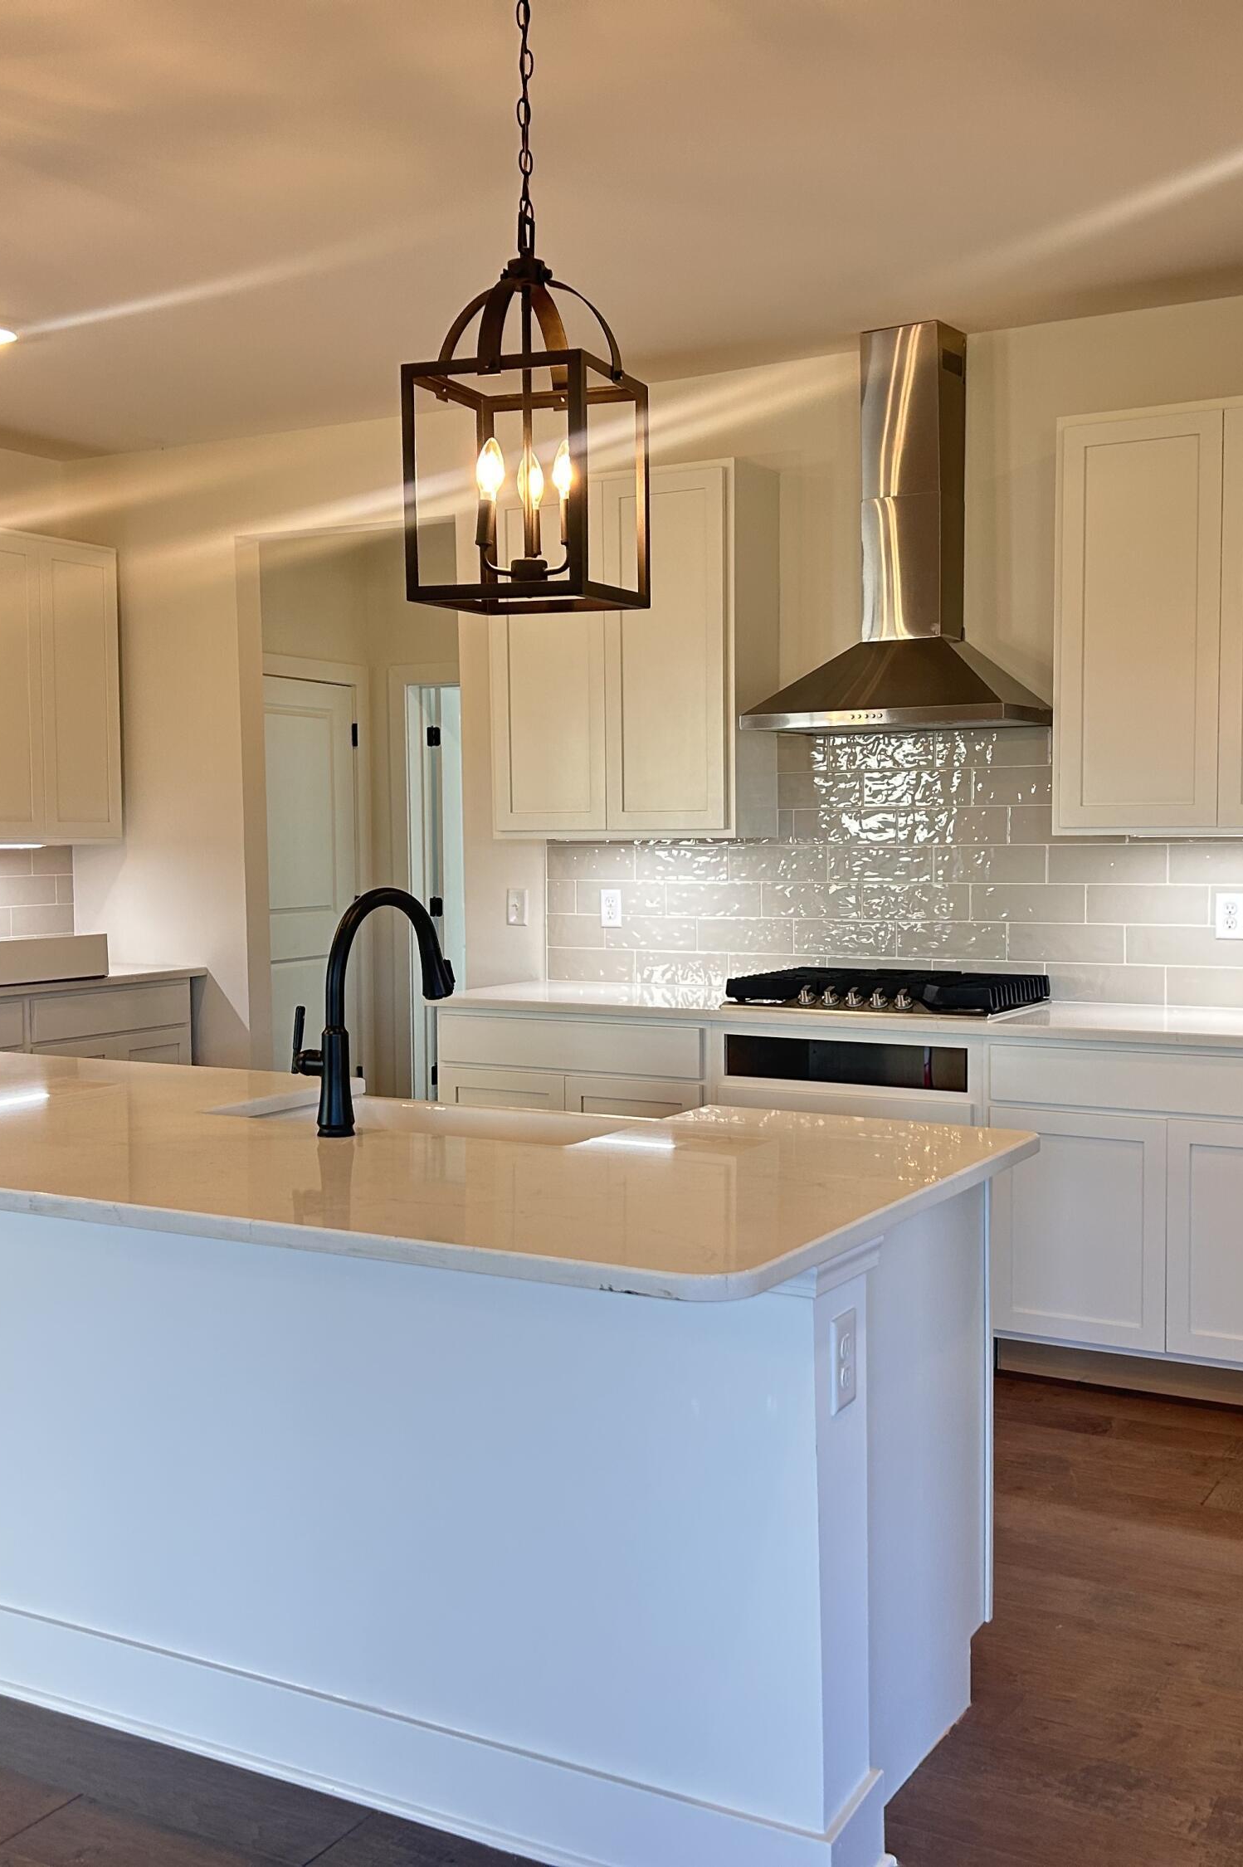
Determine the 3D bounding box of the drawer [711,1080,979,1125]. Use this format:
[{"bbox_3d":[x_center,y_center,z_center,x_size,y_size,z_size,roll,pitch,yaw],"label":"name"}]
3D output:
[{"bbox_3d":[0.675,0.534,4.998,0.705,0.270,0.450,1,4,30],"label":"drawer"}]

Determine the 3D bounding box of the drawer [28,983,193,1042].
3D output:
[{"bbox_3d":[-1.919,0.262,6.473,0.452,0.154,0.734,1,4,29],"label":"drawer"}]

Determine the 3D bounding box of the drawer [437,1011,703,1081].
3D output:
[{"bbox_3d":[-0.037,0.302,5.390,0.842,0.142,0.450,1,4,30],"label":"drawer"}]

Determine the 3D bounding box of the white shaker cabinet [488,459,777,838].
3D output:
[{"bbox_3d":[0.032,-0.816,5.602,0.824,1.066,0.318,1,4,30],"label":"white shaker cabinet"}]

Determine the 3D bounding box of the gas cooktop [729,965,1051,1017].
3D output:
[{"bbox_3d":[0.719,0.164,5.087,0.771,0.084,0.555,1,4,30],"label":"gas cooktop"}]

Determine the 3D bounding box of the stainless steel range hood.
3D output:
[{"bbox_3d":[0.762,-1.112,5.086,0.749,1.107,0.502,1,4,29],"label":"stainless steel range hood"}]

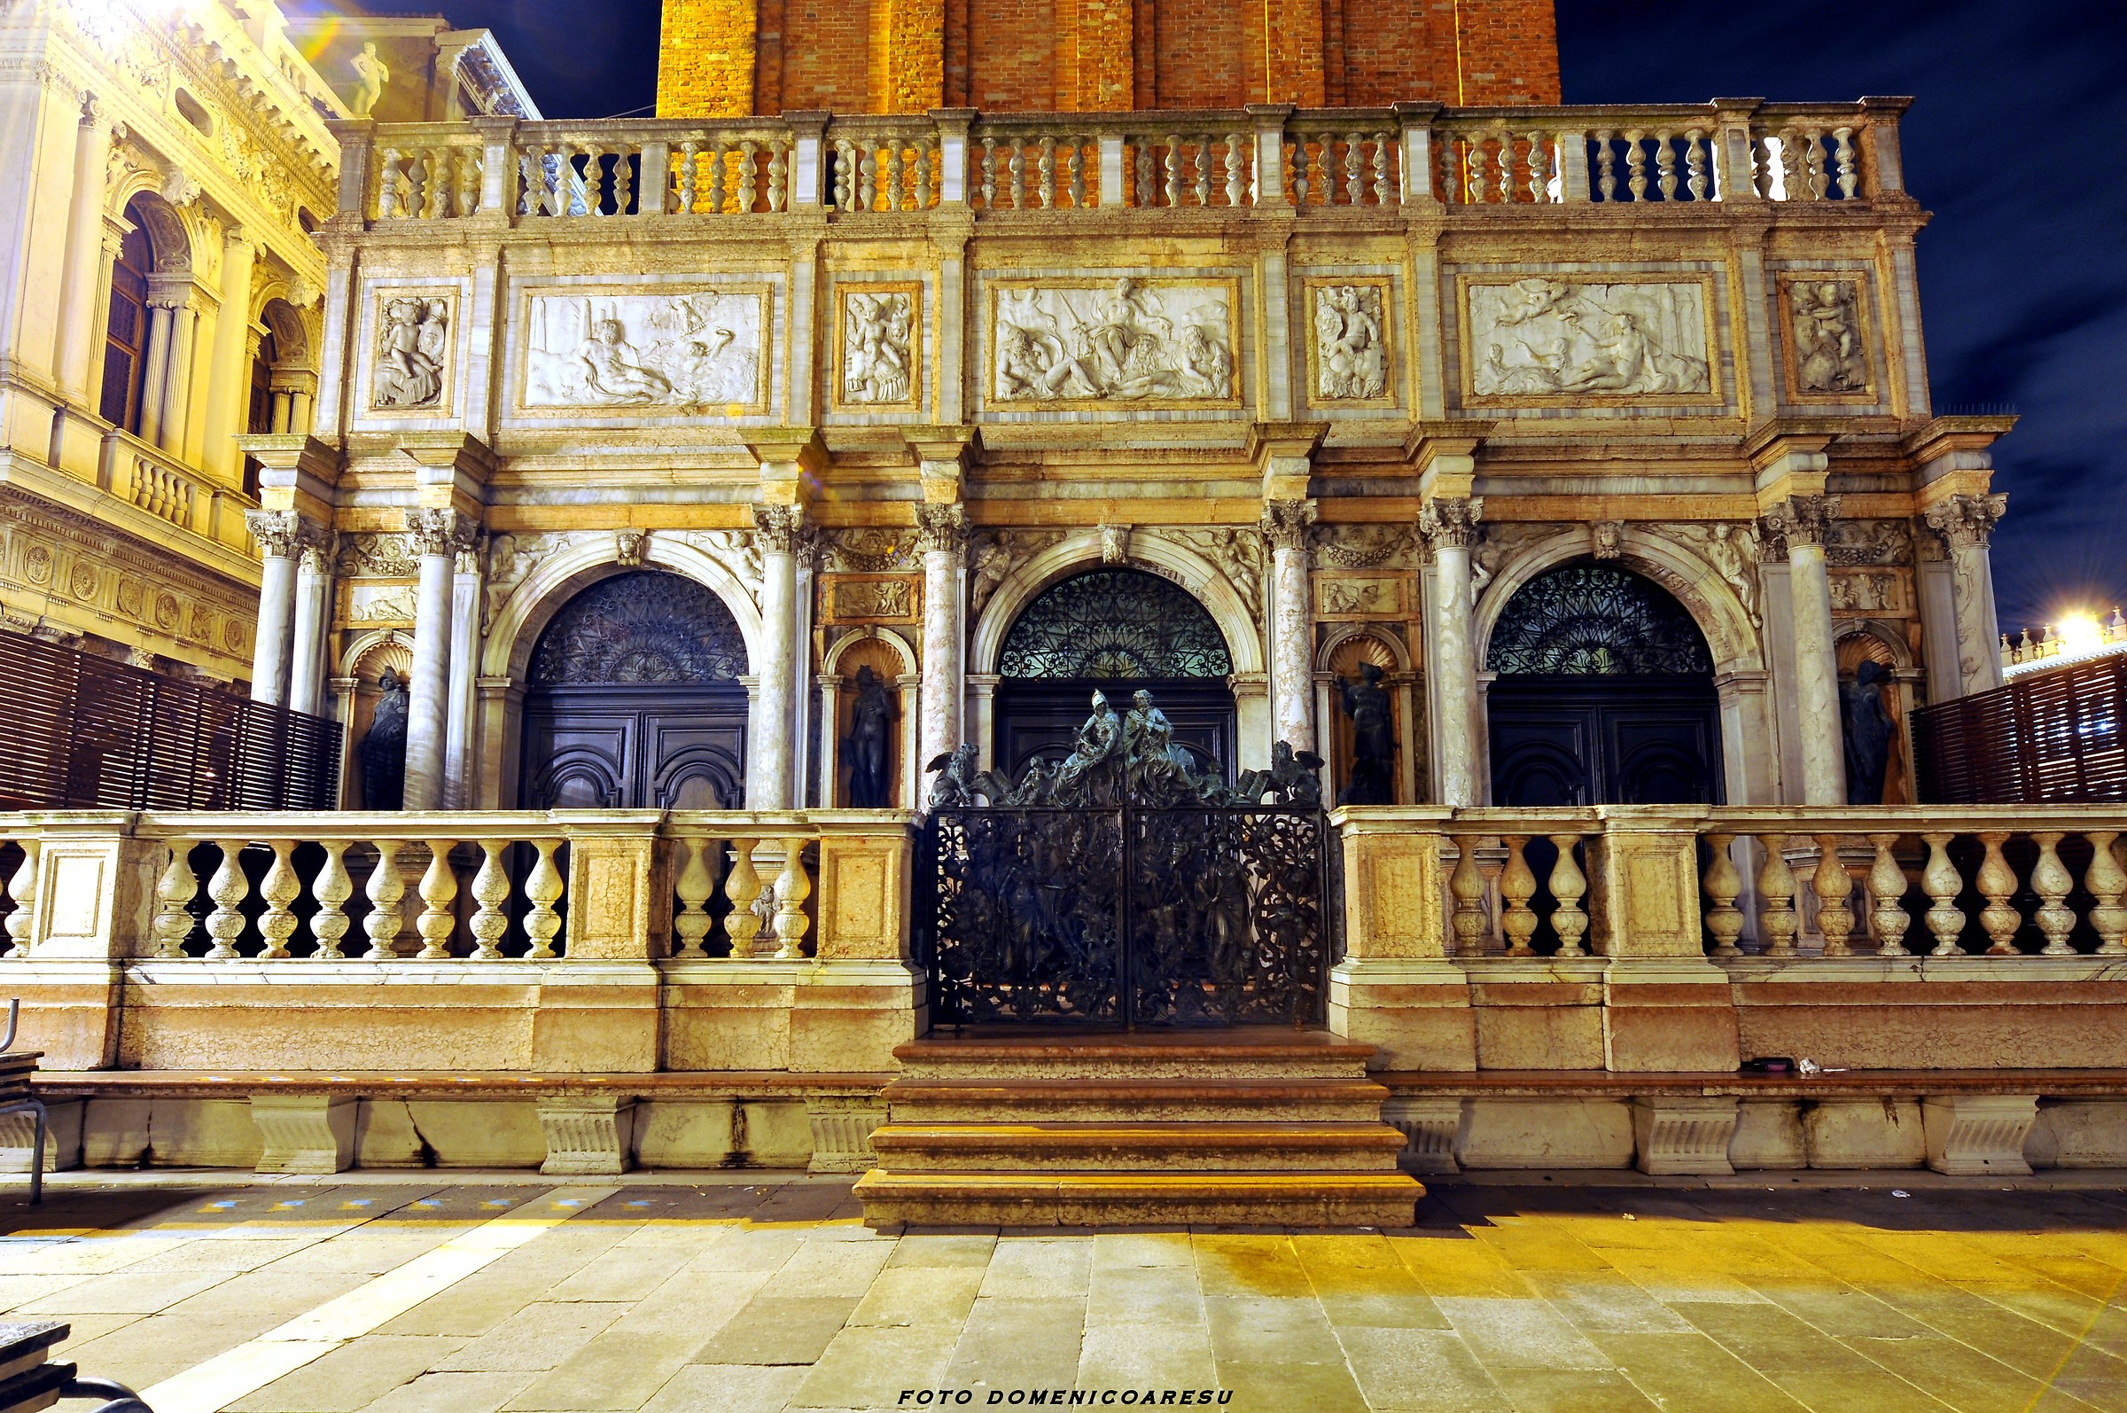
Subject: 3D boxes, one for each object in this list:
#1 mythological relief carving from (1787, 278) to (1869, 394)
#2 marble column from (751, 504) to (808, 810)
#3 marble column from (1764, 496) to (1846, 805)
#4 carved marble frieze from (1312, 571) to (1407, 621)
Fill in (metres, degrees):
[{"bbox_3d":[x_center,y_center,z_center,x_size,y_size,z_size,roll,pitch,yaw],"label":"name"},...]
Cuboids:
[{"bbox_3d":[7.056,-3.402,13.129,0.662,1.125,0.140,0,-9,1],"label":"mythological relief carving"},{"bbox_3d":[-2.496,-0.247,12.331,0.470,3.020,0.470,0,-9,1],"label":"marble column"},{"bbox_3d":[6.724,-0.290,12.612,0.540,3.160,0.540,0,-9,1],"label":"marble column"},{"bbox_3d":[2.711,-0.990,12.923,0.857,0.443,0.100,0,-9,1],"label":"carved marble frieze"}]

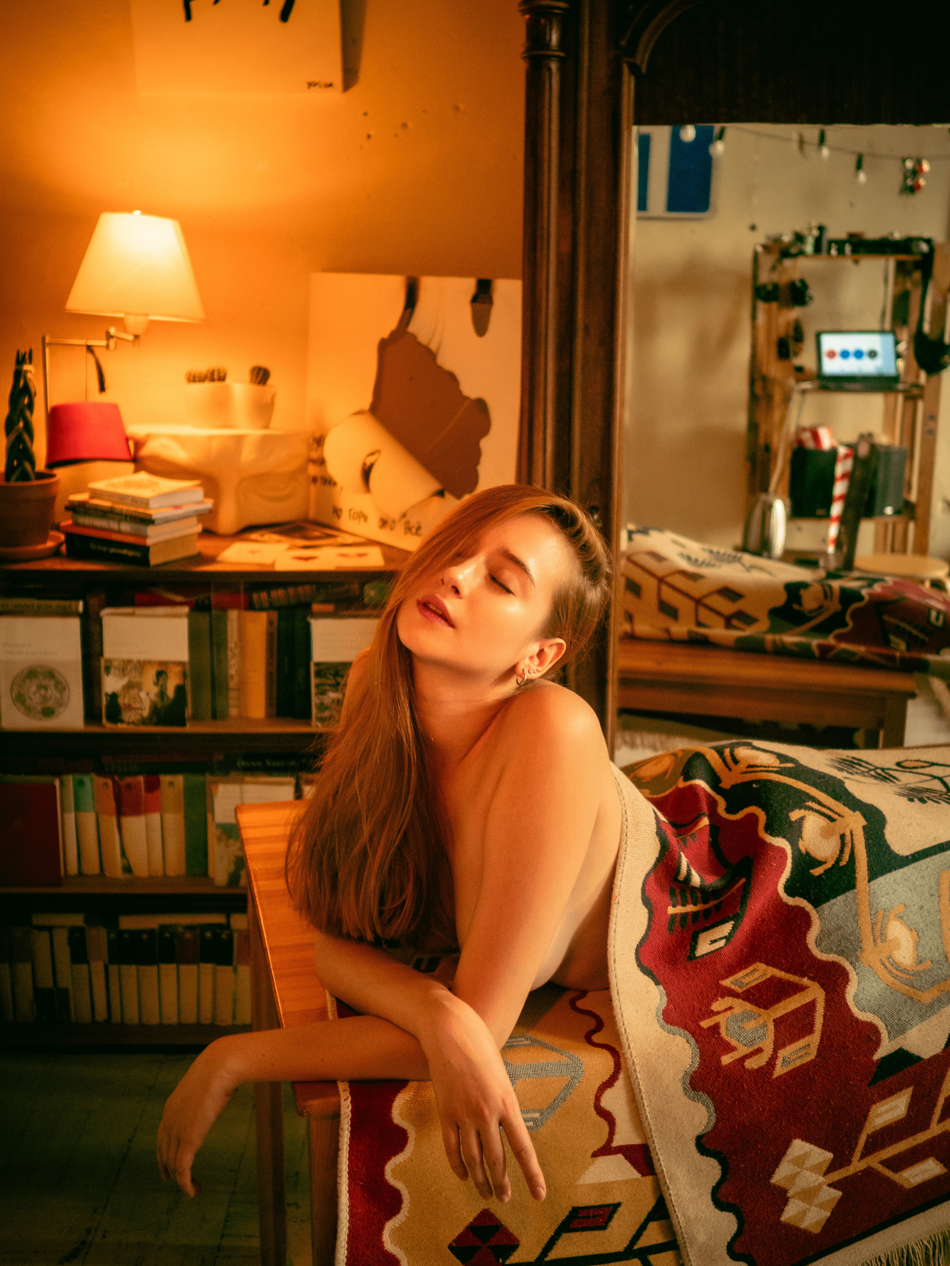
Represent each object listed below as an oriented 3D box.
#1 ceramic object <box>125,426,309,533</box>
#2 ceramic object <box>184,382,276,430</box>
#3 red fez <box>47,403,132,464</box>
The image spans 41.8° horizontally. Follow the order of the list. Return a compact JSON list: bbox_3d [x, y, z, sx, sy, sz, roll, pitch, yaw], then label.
[{"bbox_3d":[-0.527,-0.314,2.550,0.355,0.195,0.190,-3,16,-13],"label":"ceramic object"},{"bbox_3d":[-0.505,-0.465,2.561,0.180,0.090,0.105,-2,16,-10],"label":"ceramic object"},{"bbox_3d":[-0.763,-0.396,2.460,0.172,0.118,0.174,-3,6,1],"label":"red fez"}]

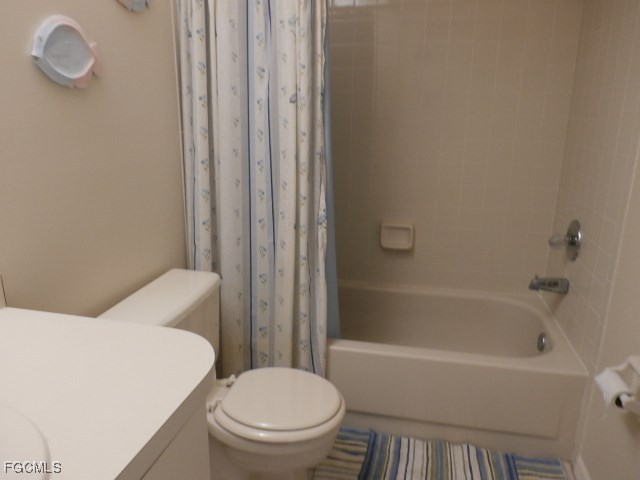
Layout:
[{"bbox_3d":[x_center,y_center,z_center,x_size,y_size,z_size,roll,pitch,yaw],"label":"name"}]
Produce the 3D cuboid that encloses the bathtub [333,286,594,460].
[{"bbox_3d":[0.302,0.506,2.181,1.500,0.365,0.750,3,16,12],"label":"bathtub"}]

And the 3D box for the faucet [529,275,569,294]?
[{"bbox_3d":[0.967,0.185,1.954,0.145,0.072,0.055,3,16,12],"label":"faucet"}]

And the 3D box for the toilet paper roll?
[{"bbox_3d":[0.814,0.416,1.280,0.060,0.060,0.108,3,16,12],"label":"toilet paper roll"}]

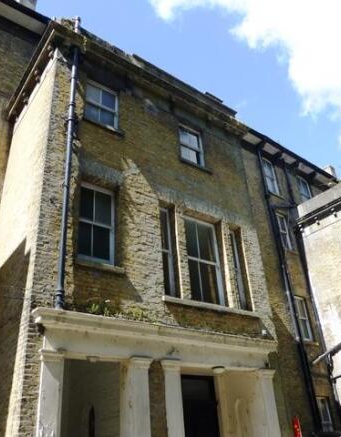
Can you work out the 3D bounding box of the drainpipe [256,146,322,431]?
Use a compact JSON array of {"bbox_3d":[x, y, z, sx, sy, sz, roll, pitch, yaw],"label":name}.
[{"bbox_3d":[4.662,2.362,16.134,0.160,13.180,0.160,18,-36,-34],"label":"drainpipe"}]

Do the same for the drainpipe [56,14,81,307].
[{"bbox_3d":[-2.077,-1.813,8.403,0.120,7.530,0.120,17,-36,-34],"label":"drainpipe"}]

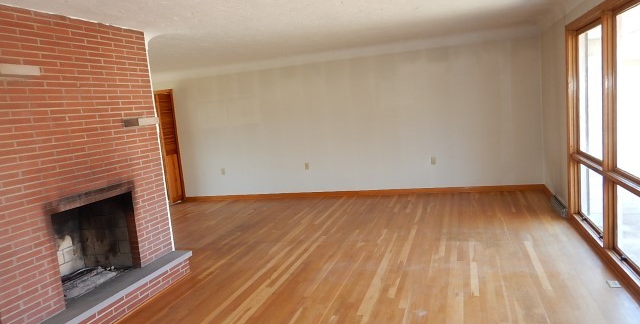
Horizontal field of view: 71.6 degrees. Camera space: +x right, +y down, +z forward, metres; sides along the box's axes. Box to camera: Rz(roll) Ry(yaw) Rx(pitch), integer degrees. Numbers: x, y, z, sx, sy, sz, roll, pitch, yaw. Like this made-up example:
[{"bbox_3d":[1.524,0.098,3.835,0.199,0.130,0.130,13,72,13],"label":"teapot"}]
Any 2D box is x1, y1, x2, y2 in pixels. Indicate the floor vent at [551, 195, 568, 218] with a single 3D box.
[{"bbox_3d":[3.024,0.557,5.624,0.069,0.104,0.691,-3,8,18],"label":"floor vent"}]

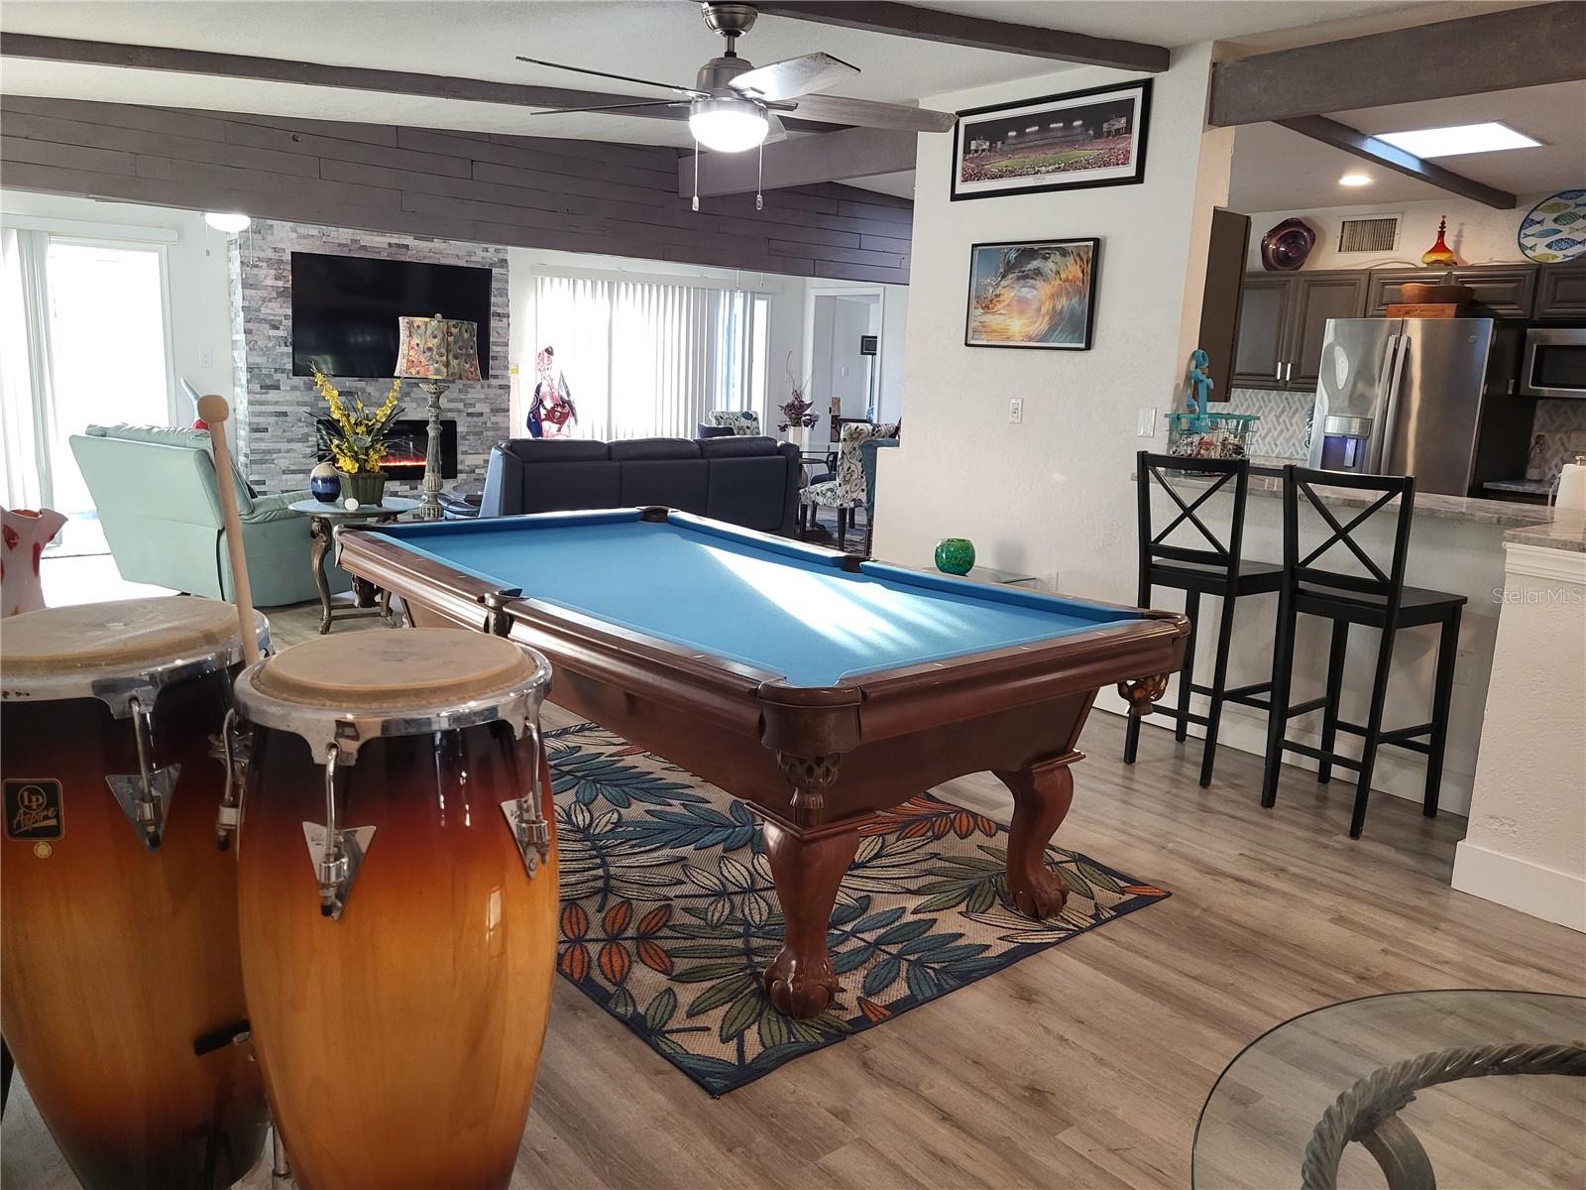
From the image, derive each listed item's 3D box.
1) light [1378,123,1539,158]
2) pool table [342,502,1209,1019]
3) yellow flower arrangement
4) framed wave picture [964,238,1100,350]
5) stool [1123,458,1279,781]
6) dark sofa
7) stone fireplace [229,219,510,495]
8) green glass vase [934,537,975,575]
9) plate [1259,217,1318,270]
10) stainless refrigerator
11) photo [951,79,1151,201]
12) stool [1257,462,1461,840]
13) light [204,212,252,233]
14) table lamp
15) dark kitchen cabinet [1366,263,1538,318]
[{"bbox_3d":[3.349,-2.292,5.983,0.630,0.080,0.570,-7,14,-40],"label":"light"},{"bbox_3d":[-0.278,0.324,3.607,1.385,0.800,2.500,-7,14,-40],"label":"pool table"},{"bbox_3d":[-2.129,-0.854,5.823,0.450,0.540,0.380,-7,14,-39],"label":"yellow flower arrangement"},{"bbox_3d":[1.024,-1.299,5.165,0.030,0.448,0.670,-7,14,-39],"label":"framed wave picture"},{"bbox_3d":[1.492,0.075,4.300,0.480,1.120,0.430,-7,14,-39],"label":"stool"},{"bbox_3d":[-1.109,-0.615,7.753,2.170,0.910,0.980,-7,14,-39],"label":"dark sofa"},{"bbox_3d":[-3.233,-1.776,9.256,2.071,2.420,0.350,-7,14,-39],"label":"stone fireplace"},{"bbox_3d":[0.696,-0.165,5.105,0.172,0.160,0.172,2,11,0],"label":"green glass vase"},{"bbox_3d":[3.277,-2.301,7.880,0.090,0.360,0.360,-7,14,-40],"label":"plate"},{"bbox_3d":[3.702,-0.684,7.051,0.900,1.785,0.910,-7,14,-40],"label":"stainless refrigerator"},{"bbox_3d":[1.060,-1.899,5.035,0.030,0.388,1.015,-7,14,-39],"label":"photo"},{"bbox_3d":[1.925,0.169,3.958,0.480,1.156,0.415,-7,14,-40],"label":"stool"},{"bbox_3d":[-3.368,-2.223,7.100,0.290,0.140,0.290,-7,14,-40],"label":"light"},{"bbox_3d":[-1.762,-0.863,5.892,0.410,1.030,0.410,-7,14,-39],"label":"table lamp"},{"bbox_3d":[3.954,-1.783,7.080,0.330,0.300,0.930,-7,14,-40],"label":"dark kitchen cabinet"}]

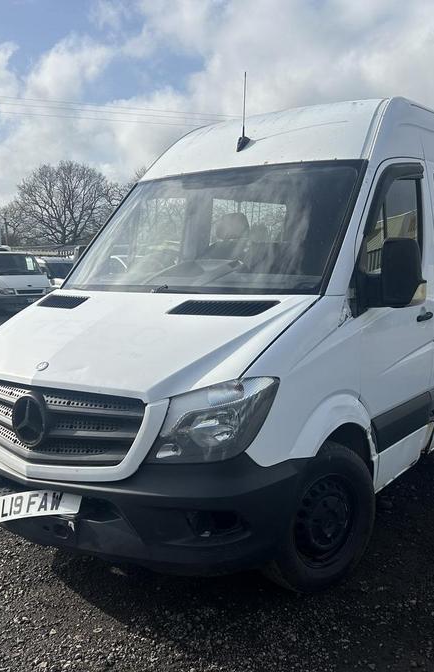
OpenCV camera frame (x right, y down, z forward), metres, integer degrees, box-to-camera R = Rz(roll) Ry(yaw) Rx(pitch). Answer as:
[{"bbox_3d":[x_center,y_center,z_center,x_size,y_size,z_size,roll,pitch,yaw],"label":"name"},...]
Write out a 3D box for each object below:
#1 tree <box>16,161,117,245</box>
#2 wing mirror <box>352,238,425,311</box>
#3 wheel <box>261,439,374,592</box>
[{"bbox_3d":[-11.464,-8.711,51.346,8.600,9.150,8.200,-2,7,-12],"label":"tree"},{"bbox_3d":[0.858,-0.298,3.295,0.280,0.360,0.220,4,8,36],"label":"wing mirror"},{"bbox_3d":[0.451,0.856,3.233,0.700,0.700,0.235,-5,8,-38],"label":"wheel"}]

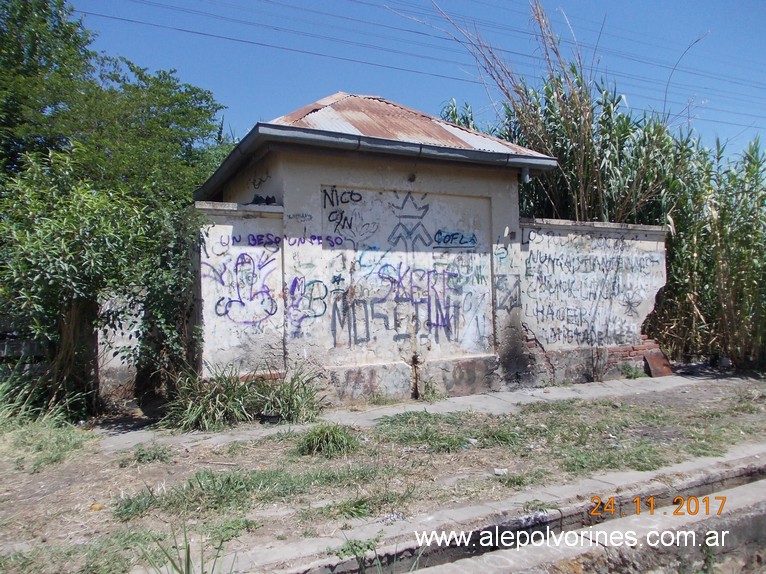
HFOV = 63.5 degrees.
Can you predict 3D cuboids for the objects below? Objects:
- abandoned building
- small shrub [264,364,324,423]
[{"bbox_3d":[0.625,-0.709,9.792,7.497,4.341,3.773,0,-2,-27],"label":"abandoned building"},{"bbox_3d":[-0.959,1.118,6.713,0.588,0.549,0.529,0,-2,-27],"label":"small shrub"}]

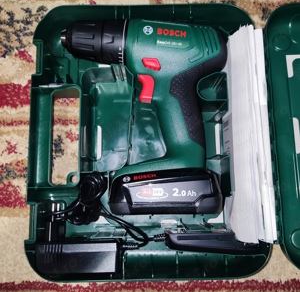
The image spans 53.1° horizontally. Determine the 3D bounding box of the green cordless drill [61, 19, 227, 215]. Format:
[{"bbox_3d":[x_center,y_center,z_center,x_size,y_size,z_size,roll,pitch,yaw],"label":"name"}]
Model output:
[{"bbox_3d":[-0.006,-0.035,0.329,0.188,0.077,0.213,1,81,0],"label":"green cordless drill"}]

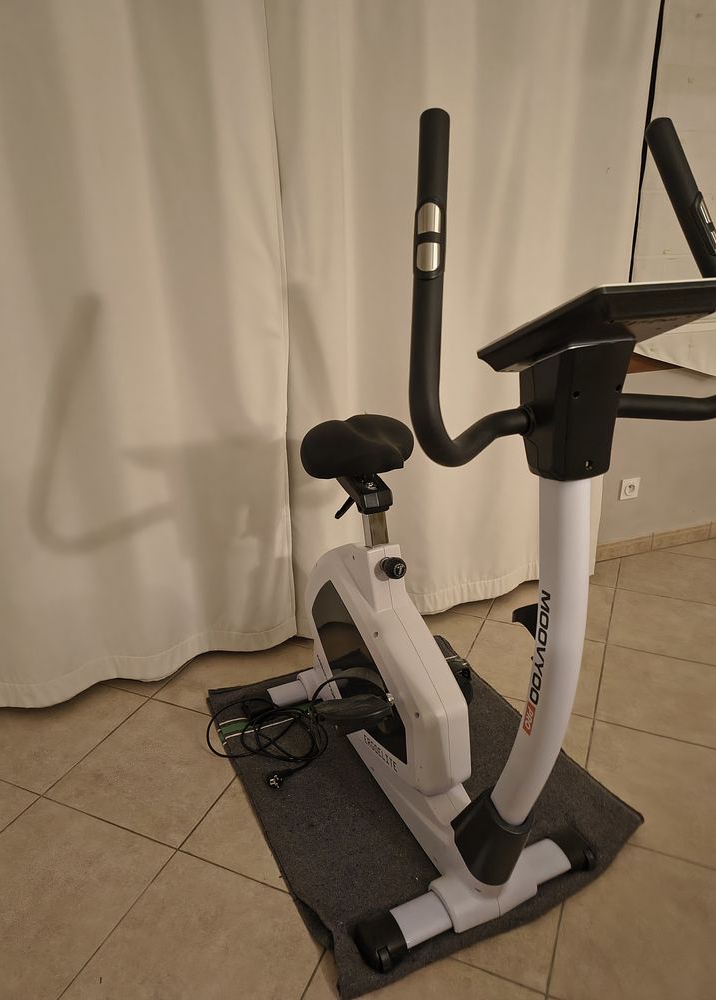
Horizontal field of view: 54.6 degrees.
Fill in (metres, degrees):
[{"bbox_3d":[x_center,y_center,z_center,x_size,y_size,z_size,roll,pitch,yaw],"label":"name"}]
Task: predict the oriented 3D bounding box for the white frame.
[{"bbox_3d":[0.109,0.269,1.538,0.410,0.965,0.985,-11,24,-24],"label":"white frame"}]

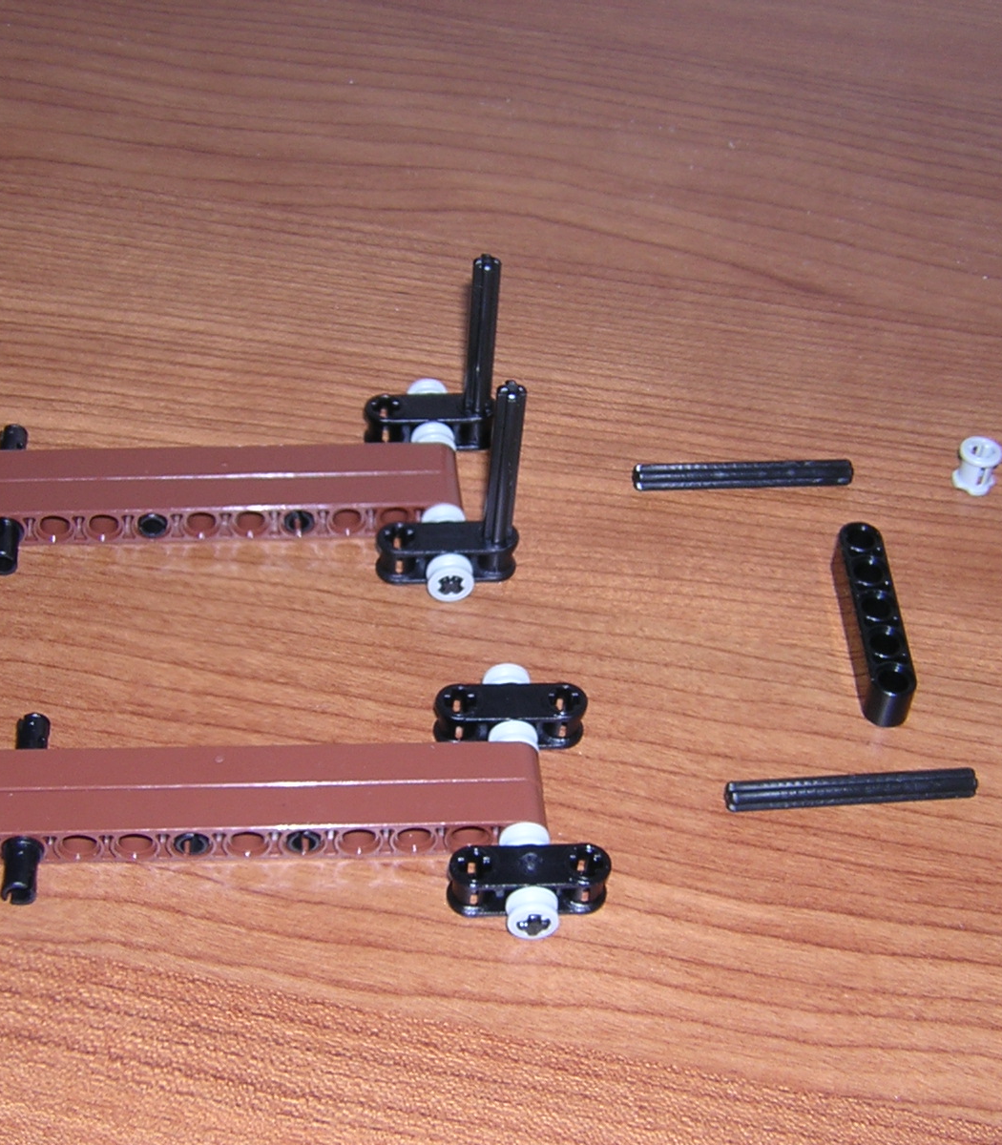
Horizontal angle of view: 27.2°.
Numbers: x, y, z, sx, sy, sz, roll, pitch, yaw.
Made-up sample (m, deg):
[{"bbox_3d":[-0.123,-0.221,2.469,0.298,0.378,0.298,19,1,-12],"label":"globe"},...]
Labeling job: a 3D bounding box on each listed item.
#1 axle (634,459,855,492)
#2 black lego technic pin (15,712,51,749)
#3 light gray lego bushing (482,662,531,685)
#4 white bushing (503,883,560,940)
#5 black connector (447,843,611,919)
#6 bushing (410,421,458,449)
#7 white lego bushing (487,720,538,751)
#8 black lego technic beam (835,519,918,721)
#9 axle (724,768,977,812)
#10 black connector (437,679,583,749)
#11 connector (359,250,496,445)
[{"bbox_3d":[0.043,-0.017,0.366,0.040,0.005,0.005,-2,44,-7],"label":"axle"},{"bbox_3d":[-0.070,0.028,0.307,0.006,0.006,0.016,-1,44,-5],"label":"black lego technic pin"},{"bbox_3d":[0.001,0.018,0.324,0.007,0.007,0.004,-1,45,-6],"label":"light gray lego bushing"},{"bbox_3d":[0.005,0.048,0.293,0.007,0.007,0.004,-1,44,-6],"label":"white bushing"},{"bbox_3d":[0.004,0.044,0.297,0.024,0.008,0.008,-1,44,-6],"label":"black connector"},{"bbox_3d":[-0.012,-0.022,0.363,0.007,0.007,0.004,-2,44,-7],"label":"bushing"},{"bbox_3d":[0.002,0.026,0.316,0.007,0.007,0.004,-1,44,-6],"label":"white lego bushing"},{"bbox_3d":[0.061,0.008,0.339,0.007,0.008,0.040,1,44,-4],"label":"black lego technic beam"},{"bbox_3d":[0.054,0.033,0.315,0.040,0.004,0.005,-2,45,-8],"label":"axle"},{"bbox_3d":[0.002,0.022,0.320,0.024,0.008,0.008,-1,44,-6],"label":"black connector"},{"bbox_3d":[-0.011,-0.037,0.356,0.024,0.040,0.008,-2,45,-7],"label":"connector"}]

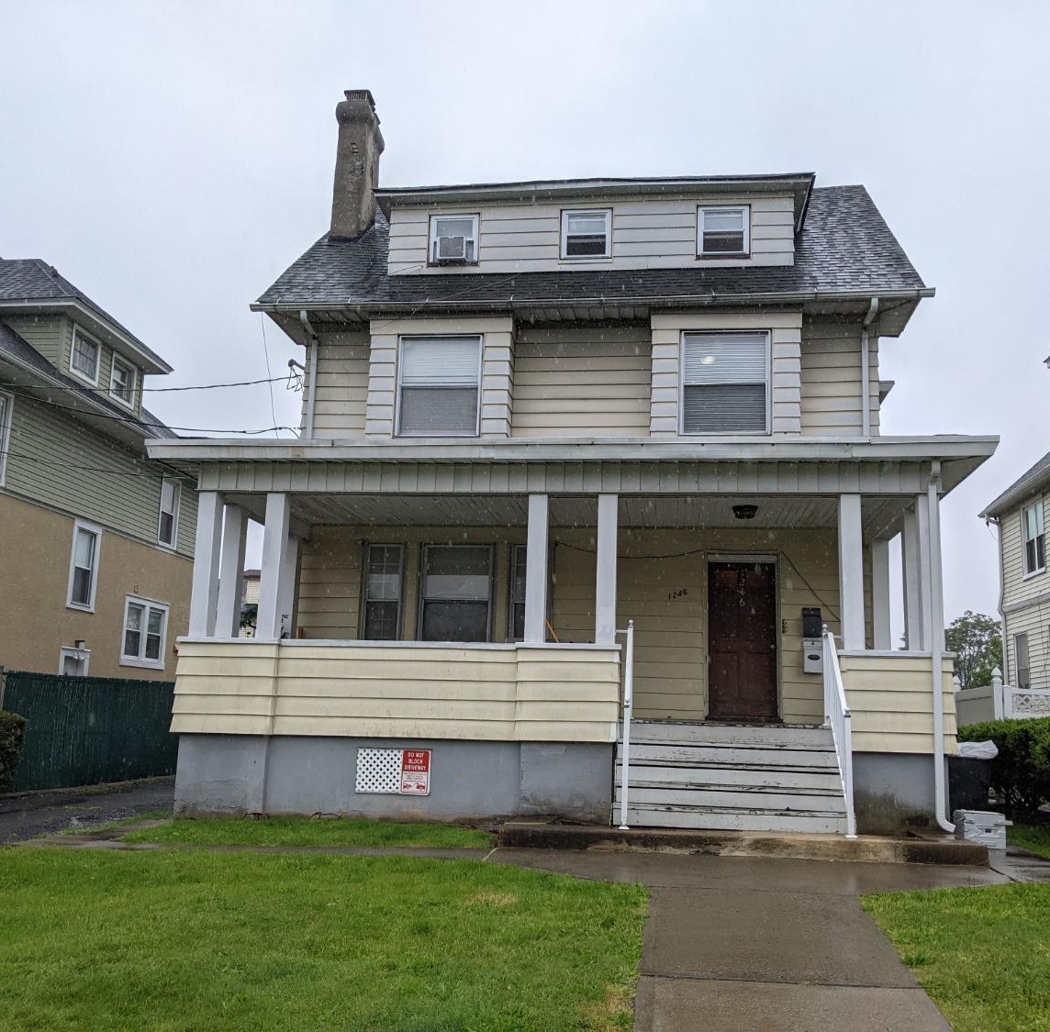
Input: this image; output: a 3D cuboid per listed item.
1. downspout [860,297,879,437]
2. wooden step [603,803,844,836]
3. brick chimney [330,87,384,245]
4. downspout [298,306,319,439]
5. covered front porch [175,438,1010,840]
[{"bbox_3d":[4.523,-1.857,14.059,0.100,1.800,0.660,0,-10,7],"label":"downspout"},{"bbox_3d":[1.917,2.850,10.090,2.200,0.185,0.280,0,-10,7],"label":"wooden step"},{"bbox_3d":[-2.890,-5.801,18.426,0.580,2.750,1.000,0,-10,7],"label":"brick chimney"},{"bbox_3d":[-3.048,-1.909,15.043,0.100,1.780,0.660,0,-10,7],"label":"downspout"},{"bbox_3d":[0.428,1.436,12.679,9.000,4.150,3.200,0,-10,7],"label":"covered front porch"}]

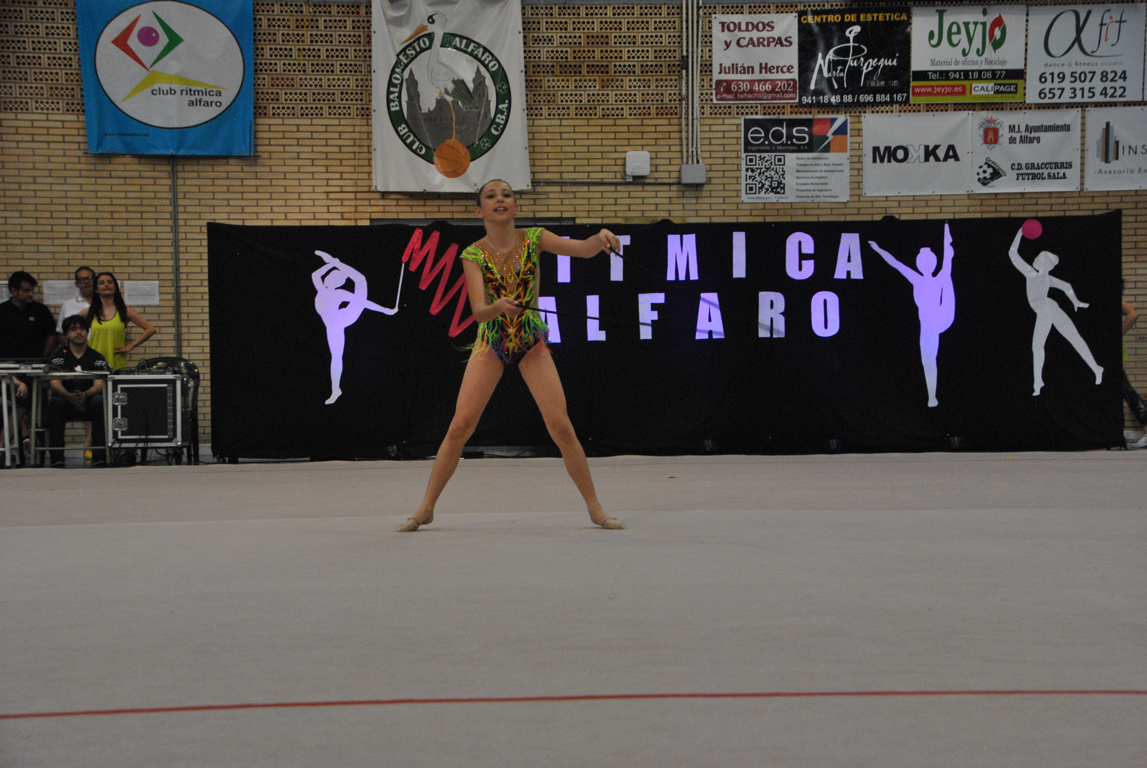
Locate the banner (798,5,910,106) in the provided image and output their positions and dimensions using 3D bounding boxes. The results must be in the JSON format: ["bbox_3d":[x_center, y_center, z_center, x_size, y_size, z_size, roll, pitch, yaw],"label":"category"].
[{"bbox_3d":[2.608,-3.036,24.277,1.036,0.874,0.020,-1,0,-5],"label":"banner"}]

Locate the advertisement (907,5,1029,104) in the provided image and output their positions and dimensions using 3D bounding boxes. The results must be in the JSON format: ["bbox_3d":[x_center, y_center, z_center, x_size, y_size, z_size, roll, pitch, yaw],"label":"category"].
[{"bbox_3d":[3.679,-3.072,24.375,1.067,0.885,0.020,-1,0,-5],"label":"advertisement"}]

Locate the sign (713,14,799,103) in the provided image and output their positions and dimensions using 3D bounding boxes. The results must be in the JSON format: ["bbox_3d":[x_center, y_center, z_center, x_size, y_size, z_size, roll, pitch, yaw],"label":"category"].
[{"bbox_3d":[1.683,-3.007,24.192,0.778,0.800,0.020,-1,0,-5],"label":"sign"}]

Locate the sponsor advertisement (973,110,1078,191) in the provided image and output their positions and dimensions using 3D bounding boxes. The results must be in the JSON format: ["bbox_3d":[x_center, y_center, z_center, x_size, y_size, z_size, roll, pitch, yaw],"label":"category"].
[{"bbox_3d":[4.232,-2.170,24.431,1.016,0.743,0.020,-1,0,-5],"label":"sponsor advertisement"}]

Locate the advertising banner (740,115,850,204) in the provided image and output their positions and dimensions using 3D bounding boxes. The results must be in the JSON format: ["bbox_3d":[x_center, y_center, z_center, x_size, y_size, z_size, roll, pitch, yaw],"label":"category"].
[{"bbox_3d":[2.061,-2.080,24.232,0.993,0.777,0.020,-1,0,-5],"label":"advertising banner"}]

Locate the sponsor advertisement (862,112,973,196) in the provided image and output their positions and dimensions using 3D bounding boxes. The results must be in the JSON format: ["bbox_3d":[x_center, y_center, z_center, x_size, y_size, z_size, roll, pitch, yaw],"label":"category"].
[{"bbox_3d":[3.199,-2.141,24.336,1.022,0.744,0.020,-1,0,-5],"label":"sponsor advertisement"}]

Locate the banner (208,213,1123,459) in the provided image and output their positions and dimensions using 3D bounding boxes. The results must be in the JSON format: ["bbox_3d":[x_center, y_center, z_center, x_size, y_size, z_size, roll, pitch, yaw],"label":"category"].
[{"bbox_3d":[0.783,-0.403,22.200,7.750,2.030,0.100,-1,0,-6],"label":"banner"}]

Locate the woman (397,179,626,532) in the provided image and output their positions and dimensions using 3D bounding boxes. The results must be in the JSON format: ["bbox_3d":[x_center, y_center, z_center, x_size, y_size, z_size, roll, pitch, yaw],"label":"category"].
[{"bbox_3d":[-0.277,-0.128,11.650,1.022,1.572,0.500,-1,0,-1],"label":"woman"}]

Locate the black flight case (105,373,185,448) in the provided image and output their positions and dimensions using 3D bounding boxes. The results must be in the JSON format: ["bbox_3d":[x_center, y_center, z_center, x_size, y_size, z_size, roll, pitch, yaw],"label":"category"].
[{"bbox_3d":[-3.494,0.226,21.450,0.590,0.590,0.520,-1,0,-2],"label":"black flight case"}]

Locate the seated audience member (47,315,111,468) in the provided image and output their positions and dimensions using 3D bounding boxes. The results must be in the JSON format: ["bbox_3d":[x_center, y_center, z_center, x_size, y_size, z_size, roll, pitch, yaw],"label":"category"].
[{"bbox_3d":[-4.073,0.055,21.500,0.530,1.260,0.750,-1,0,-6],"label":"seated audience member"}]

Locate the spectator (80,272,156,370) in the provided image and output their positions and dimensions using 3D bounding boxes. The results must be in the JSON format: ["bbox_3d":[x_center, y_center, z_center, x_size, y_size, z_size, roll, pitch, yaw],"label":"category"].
[{"bbox_3d":[-3.997,-0.161,22.900,0.680,1.640,0.330,-1,0,-9],"label":"spectator"}]

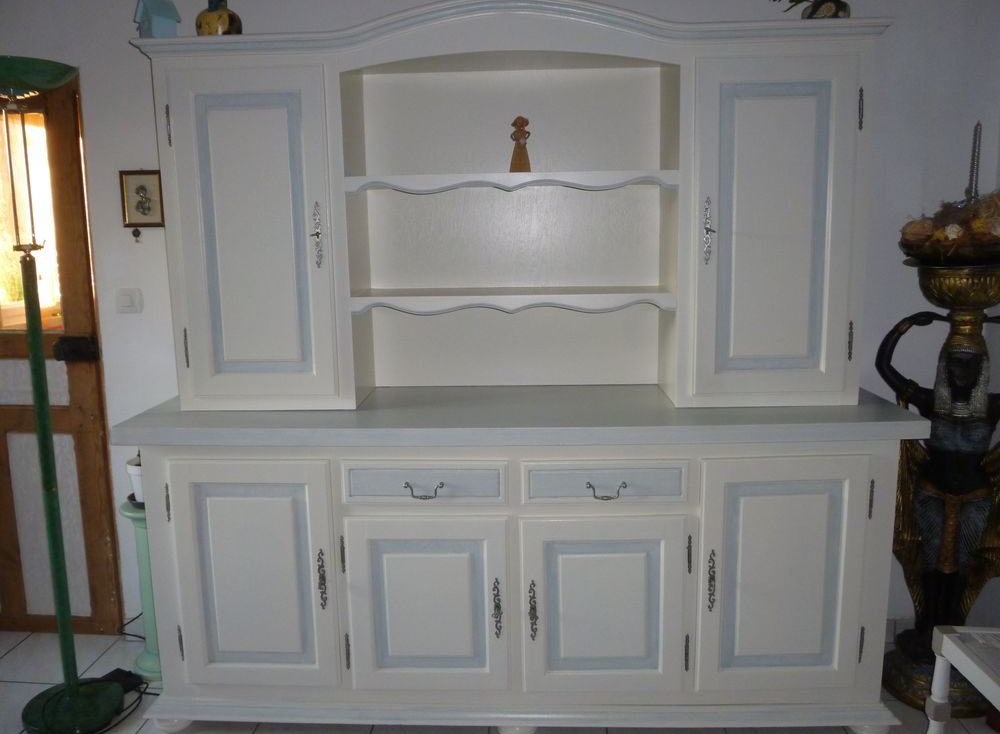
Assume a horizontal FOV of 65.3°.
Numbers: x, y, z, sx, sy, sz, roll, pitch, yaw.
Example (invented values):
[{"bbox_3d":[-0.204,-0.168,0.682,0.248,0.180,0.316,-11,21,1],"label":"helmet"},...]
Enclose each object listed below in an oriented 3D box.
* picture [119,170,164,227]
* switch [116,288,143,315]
[{"bbox_3d":[-1.144,-0.538,2.508,0.135,0.178,0.020,-1,9,2],"label":"picture"},{"bbox_3d":[-1.214,-0.216,2.560,0.082,0.080,0.025,-1,9,2],"label":"switch"}]

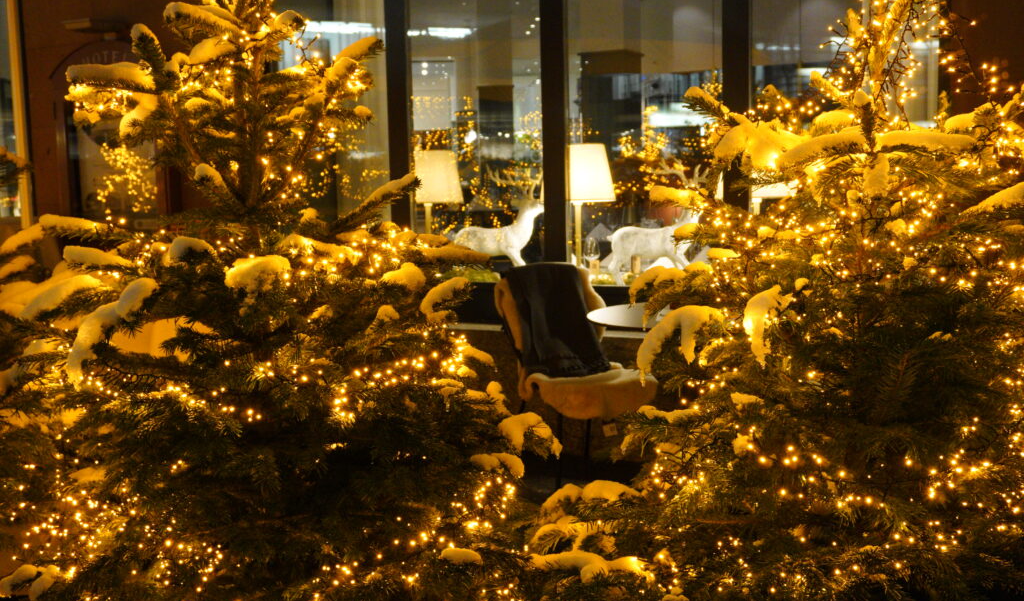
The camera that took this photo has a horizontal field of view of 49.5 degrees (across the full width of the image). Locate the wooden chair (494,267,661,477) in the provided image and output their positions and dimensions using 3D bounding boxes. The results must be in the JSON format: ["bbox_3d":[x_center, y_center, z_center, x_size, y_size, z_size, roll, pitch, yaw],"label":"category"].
[{"bbox_3d":[0.247,0.319,4.300,0.480,0.880,0.550,-5,7,-32],"label":"wooden chair"}]

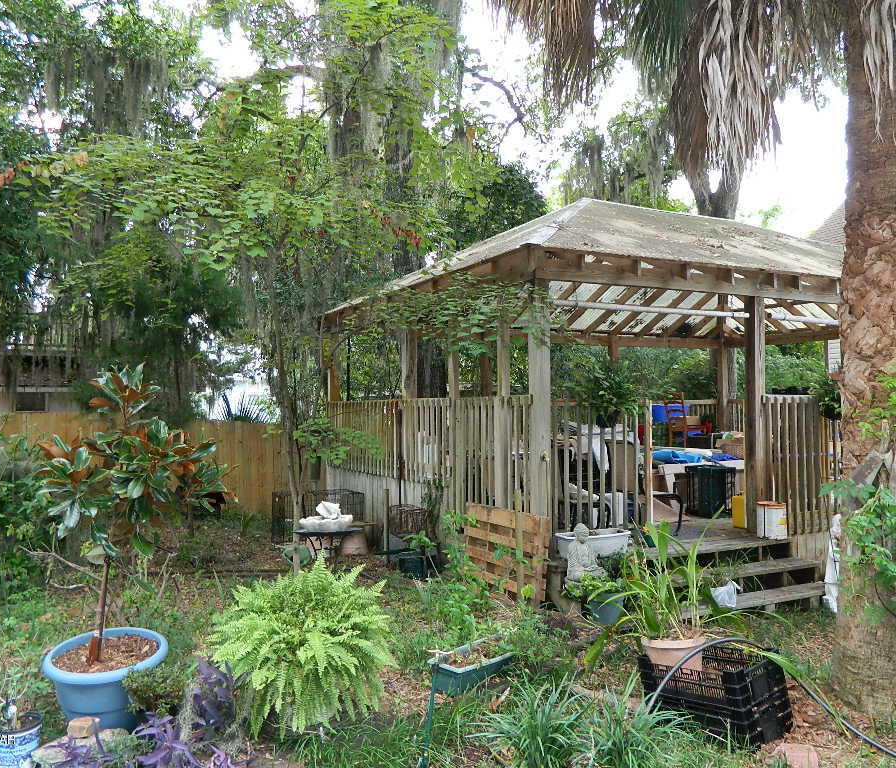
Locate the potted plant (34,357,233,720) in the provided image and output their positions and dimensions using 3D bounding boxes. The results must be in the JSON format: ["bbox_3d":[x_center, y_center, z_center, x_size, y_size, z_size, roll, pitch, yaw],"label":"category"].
[{"bbox_3d":[-1.580,0.800,3.750,0.900,1.760,0.860,0,-2,0],"label":"potted plant"}]

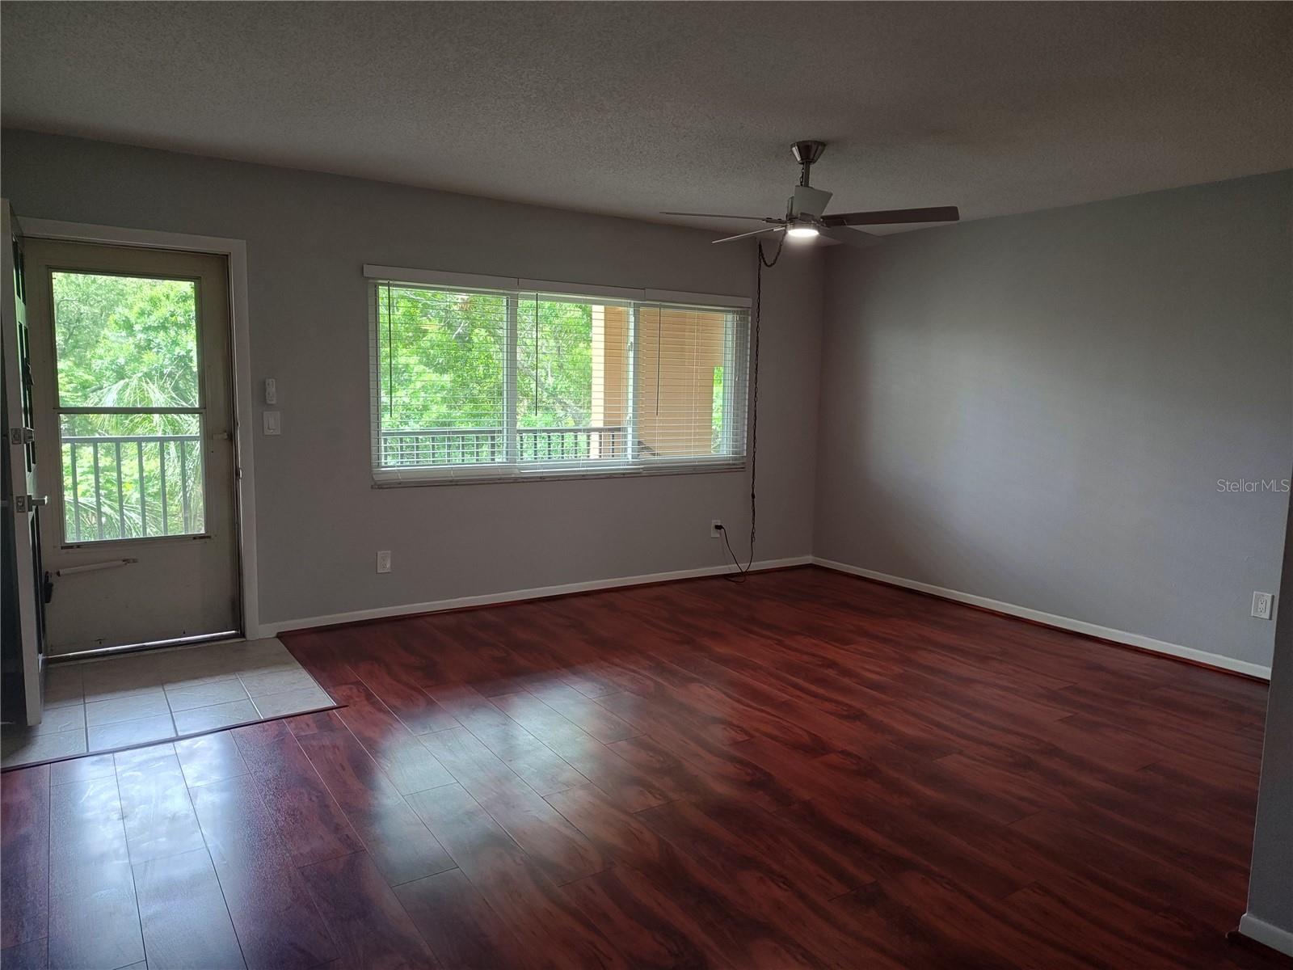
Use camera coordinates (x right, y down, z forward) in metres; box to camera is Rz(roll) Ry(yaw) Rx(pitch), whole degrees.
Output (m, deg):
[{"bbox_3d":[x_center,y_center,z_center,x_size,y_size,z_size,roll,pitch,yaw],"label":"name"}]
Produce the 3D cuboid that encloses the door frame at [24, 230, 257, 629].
[{"bbox_3d":[-2.491,-0.181,4.200,1.030,2.080,0.120,-3,8,-33],"label":"door frame"}]

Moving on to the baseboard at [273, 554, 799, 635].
[{"bbox_3d":[-0.371,0.696,5.669,4.030,0.083,0.020,-3,8,-33],"label":"baseboard"}]

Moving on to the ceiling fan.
[{"bbox_3d":[0.693,-1.323,3.876,1.310,0.400,1.290,-3,8,-33],"label":"ceiling fan"}]

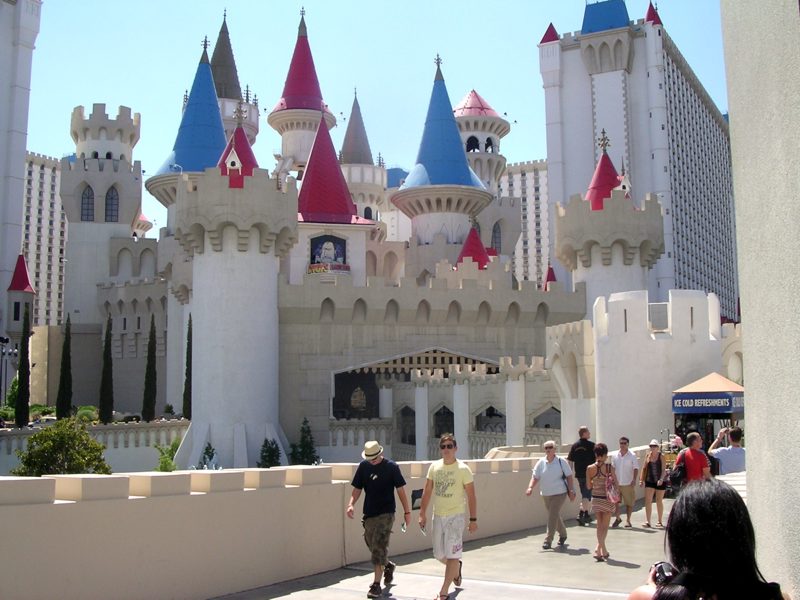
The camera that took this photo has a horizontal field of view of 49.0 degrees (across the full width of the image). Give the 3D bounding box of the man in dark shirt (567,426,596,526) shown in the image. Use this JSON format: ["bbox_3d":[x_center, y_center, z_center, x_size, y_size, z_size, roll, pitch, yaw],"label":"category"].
[{"bbox_3d":[3.330,3.247,16.200,0.560,1.820,0.460,-3,-7,20],"label":"man in dark shirt"}]

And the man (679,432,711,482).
[{"bbox_3d":[4.562,2.895,13.525,0.560,1.690,0.420,-3,-8,15],"label":"man"}]

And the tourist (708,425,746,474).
[{"bbox_3d":[5.378,2.938,14.124,0.620,1.760,0.500,3,-9,-22],"label":"tourist"}]

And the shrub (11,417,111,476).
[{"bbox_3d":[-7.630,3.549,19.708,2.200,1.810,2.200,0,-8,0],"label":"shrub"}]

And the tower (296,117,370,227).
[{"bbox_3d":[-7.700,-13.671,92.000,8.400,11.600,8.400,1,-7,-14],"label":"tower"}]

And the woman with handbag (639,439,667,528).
[{"bbox_3d":[4.682,3.394,16.283,0.500,1.590,0.380,-2,-8,10],"label":"woman with handbag"}]

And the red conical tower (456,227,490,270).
[{"bbox_3d":[8.035,-5.630,96.000,3.800,4.900,3.800,-1,-7,0],"label":"red conical tower"}]

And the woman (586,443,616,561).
[{"bbox_3d":[2.829,2.826,12.300,0.460,1.610,0.380,-2,-7,16],"label":"woman"}]

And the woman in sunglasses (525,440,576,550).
[{"bbox_3d":[2.264,2.922,13.120,0.720,1.600,0.500,-3,-8,17],"label":"woman in sunglasses"}]

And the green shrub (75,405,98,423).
[{"bbox_3d":[-27.538,10.075,77.380,1.900,1.720,1.900,0,-8,0],"label":"green shrub"}]

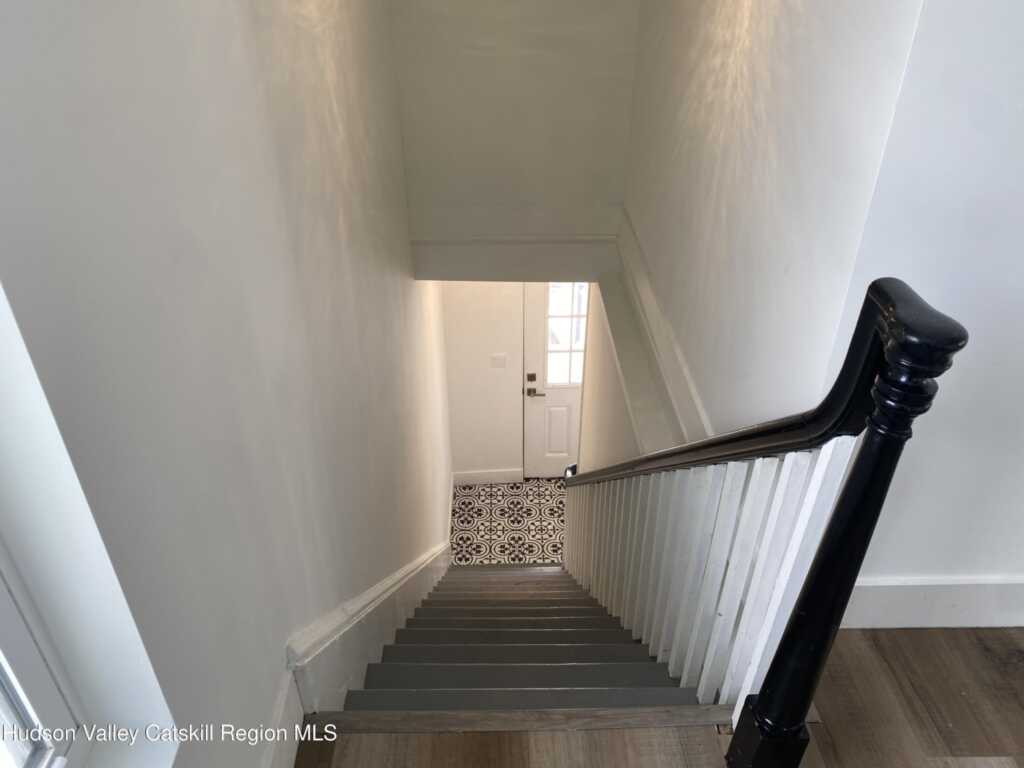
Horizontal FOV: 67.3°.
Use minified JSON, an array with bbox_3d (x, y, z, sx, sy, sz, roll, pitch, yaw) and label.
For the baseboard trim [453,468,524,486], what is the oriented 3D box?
[{"bbox_3d":[-0.194,0.785,6.452,0.580,0.145,0.020,-2,34,-4],"label":"baseboard trim"}]

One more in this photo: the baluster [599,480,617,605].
[{"bbox_3d":[0.433,0.733,3.422,0.033,0.780,0.034,0,34,-1],"label":"baluster"}]

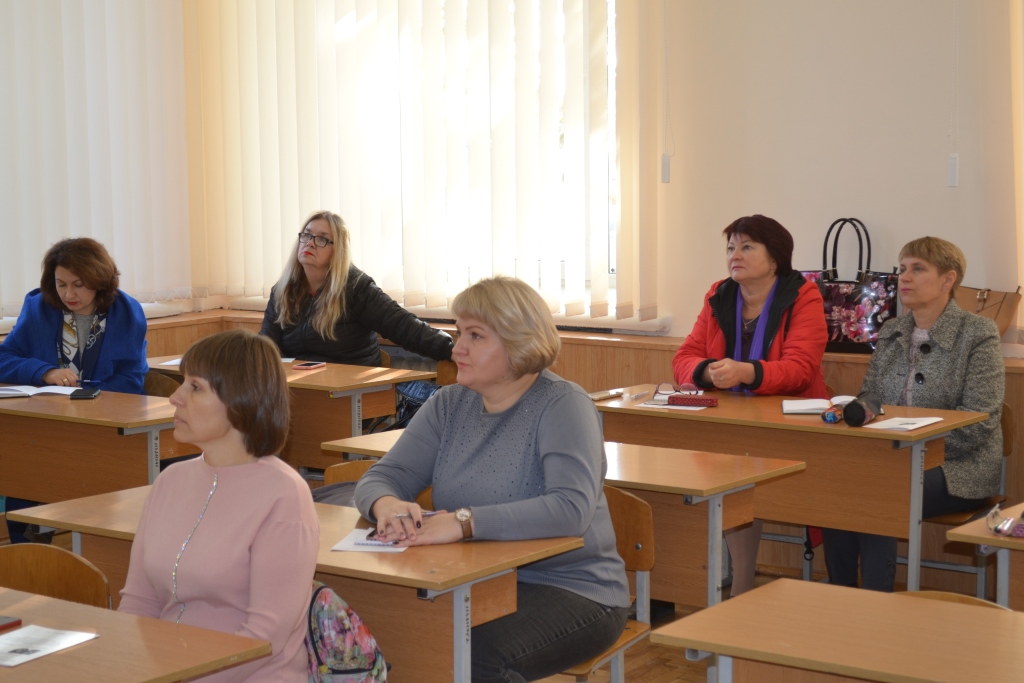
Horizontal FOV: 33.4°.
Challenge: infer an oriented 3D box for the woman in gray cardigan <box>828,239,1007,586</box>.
[{"bbox_3d":[1.210,0.314,5.115,0.540,1.260,0.760,4,7,38],"label":"woman in gray cardigan"}]

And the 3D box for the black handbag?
[{"bbox_3d":[1.178,-0.191,6.007,0.360,0.485,0.150,4,7,38],"label":"black handbag"}]

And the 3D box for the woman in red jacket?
[{"bbox_3d":[0.805,0.242,5.601,0.550,1.320,0.700,4,7,38],"label":"woman in red jacket"}]

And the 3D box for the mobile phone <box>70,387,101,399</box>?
[{"bbox_3d":[-1.415,0.175,5.660,0.077,0.013,0.155,-1,5,-7],"label":"mobile phone"}]

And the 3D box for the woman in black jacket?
[{"bbox_3d":[-0.613,0.182,6.282,0.820,1.330,0.700,3,6,34],"label":"woman in black jacket"}]

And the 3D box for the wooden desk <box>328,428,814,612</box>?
[{"bbox_3d":[0.107,0.650,4.435,1.200,0.725,0.500,4,7,37],"label":"wooden desk"}]

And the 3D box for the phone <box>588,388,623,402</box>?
[{"bbox_3d":[0.274,0.166,5.309,0.075,0.012,0.155,4,7,38],"label":"phone"}]

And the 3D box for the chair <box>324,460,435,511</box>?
[{"bbox_3d":[-0.435,0.664,4.170,0.390,0.750,0.460,3,6,35],"label":"chair"}]

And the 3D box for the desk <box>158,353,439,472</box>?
[{"bbox_3d":[-0.851,0.491,5.936,1.200,0.770,0.500,4,7,39],"label":"desk"}]

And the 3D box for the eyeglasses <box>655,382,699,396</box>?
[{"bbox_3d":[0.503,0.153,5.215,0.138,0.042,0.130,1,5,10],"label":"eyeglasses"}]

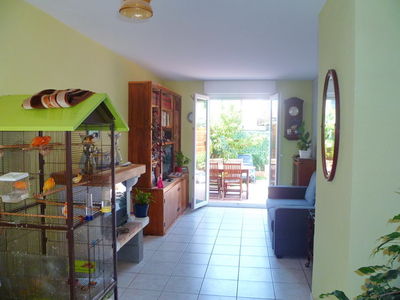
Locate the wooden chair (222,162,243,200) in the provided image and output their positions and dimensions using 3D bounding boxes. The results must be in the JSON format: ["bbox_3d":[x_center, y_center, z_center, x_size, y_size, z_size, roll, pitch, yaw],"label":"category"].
[{"bbox_3d":[0.797,0.739,7.803,0.460,0.870,0.520,0,2,9],"label":"wooden chair"}]

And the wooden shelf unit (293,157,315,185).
[{"bbox_3d":[1.876,0.650,5.716,0.360,1.020,0.760,0,2,9],"label":"wooden shelf unit"}]

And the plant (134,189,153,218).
[{"bbox_3d":[-0.682,0.648,3.918,0.205,0.330,0.205,0,2,9],"label":"plant"}]

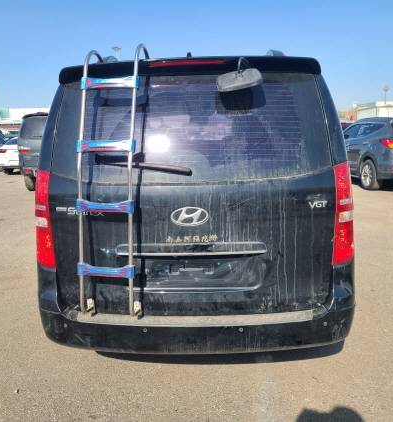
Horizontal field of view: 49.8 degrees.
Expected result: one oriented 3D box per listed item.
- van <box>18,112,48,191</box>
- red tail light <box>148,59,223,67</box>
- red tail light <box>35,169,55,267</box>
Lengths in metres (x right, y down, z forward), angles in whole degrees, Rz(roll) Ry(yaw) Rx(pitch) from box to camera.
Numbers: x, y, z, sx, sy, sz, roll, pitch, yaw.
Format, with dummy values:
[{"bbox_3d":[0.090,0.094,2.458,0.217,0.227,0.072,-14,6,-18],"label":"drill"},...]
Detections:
[{"bbox_3d":[-3.349,-1.754,12.597,1.930,1.920,5.140,-1,11,3],"label":"van"},{"bbox_3d":[-0.043,-0.775,2.234,0.420,0.040,0.060,-1,11,3],"label":"red tail light"},{"bbox_3d":[-0.867,0.051,2.480,0.160,0.570,0.220,-1,11,3],"label":"red tail light"}]

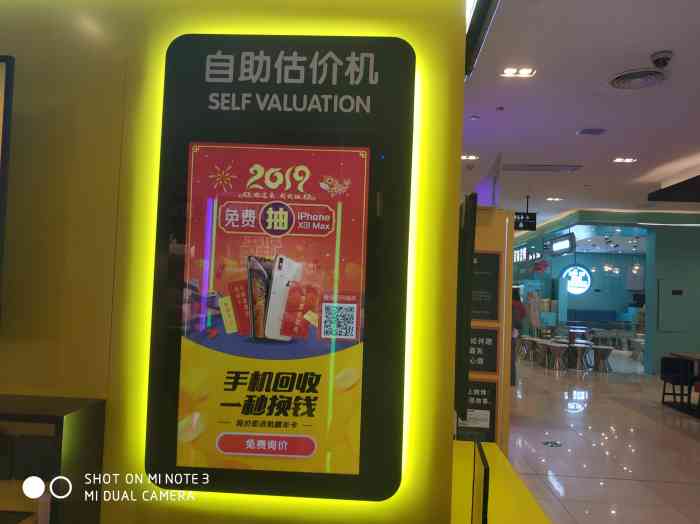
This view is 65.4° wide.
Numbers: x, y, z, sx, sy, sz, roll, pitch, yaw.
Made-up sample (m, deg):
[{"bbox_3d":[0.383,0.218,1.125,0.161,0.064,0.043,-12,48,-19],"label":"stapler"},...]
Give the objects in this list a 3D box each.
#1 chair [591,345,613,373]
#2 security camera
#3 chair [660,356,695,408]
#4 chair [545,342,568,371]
[{"bbox_3d":[5.416,2.046,11.650,0.420,0.530,0.420,2,-3,4],"label":"chair"},{"bbox_3d":[2.301,-1.473,4.032,0.145,0.100,0.145,2,-3,4],"label":"security camera"},{"bbox_3d":[5.021,1.787,8.323,0.460,0.720,0.460,2,-3,-11],"label":"chair"},{"bbox_3d":[4.449,2.014,11.687,0.400,0.530,0.400,2,-3,4],"label":"chair"}]

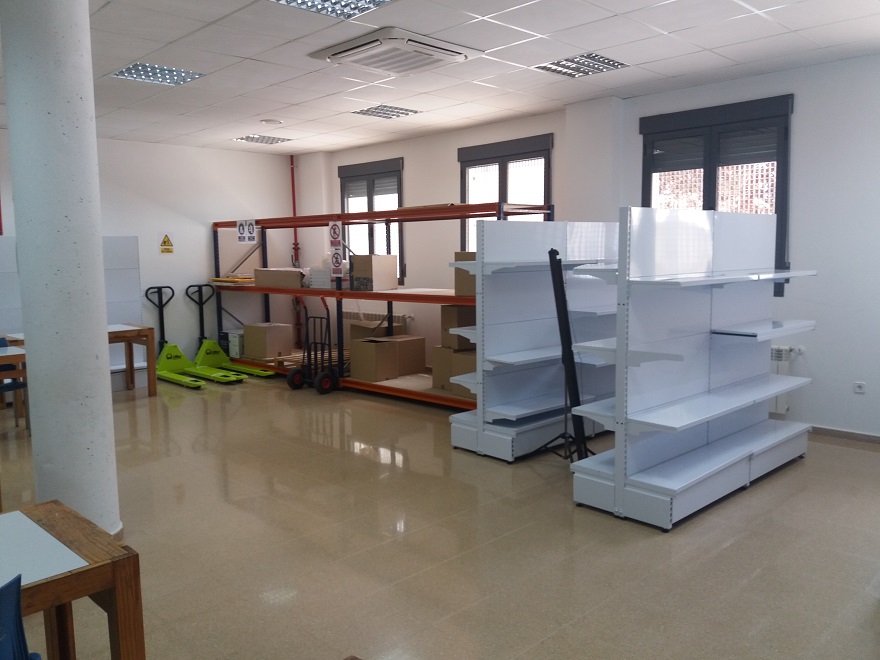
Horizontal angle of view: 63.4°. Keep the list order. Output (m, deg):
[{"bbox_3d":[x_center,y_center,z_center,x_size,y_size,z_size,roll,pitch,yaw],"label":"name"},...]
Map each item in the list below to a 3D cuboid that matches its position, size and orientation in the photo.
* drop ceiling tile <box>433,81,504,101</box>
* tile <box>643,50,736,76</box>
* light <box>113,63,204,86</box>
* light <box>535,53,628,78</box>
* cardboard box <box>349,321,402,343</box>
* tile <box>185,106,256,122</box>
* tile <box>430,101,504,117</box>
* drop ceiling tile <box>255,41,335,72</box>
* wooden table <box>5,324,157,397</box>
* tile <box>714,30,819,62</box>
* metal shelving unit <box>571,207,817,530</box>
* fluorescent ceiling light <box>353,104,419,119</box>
[{"bbox_3d":[0.273,-2.187,6.516,0.600,0.020,0.600,-7,9,-44],"label":"drop ceiling tile"},{"bbox_3d":[1.971,-2.119,5.657,0.600,0.025,0.600,-7,9,-44],"label":"tile"},{"bbox_3d":[-2.272,-2.070,5.676,0.600,0.080,0.600,-7,9,-44],"label":"light"},{"bbox_3d":[1.124,-2.123,5.664,0.600,0.060,0.600,-7,9,-44],"label":"light"},{"bbox_3d":[-0.791,0.193,9.011,0.440,0.508,0.475,-7,9,-44],"label":"cardboard box"},{"bbox_3d":[-2.269,-2.240,7.373,0.600,0.020,0.600,-7,9,-44],"label":"tile"},{"bbox_3d":[0.276,-2.283,7.359,0.600,0.020,0.600,-7,9,-44],"label":"tile"},{"bbox_3d":[-1.002,-2.016,5.246,0.600,0.025,0.600,-7,9,-44],"label":"drop ceiling tile"},{"bbox_3d":[-3.936,0.405,7.754,1.400,0.765,0.710,-7,9,-44],"label":"wooden table"},{"bbox_3d":[2.389,-2.080,5.240,0.600,0.020,0.600,-7,9,-44],"label":"tile"},{"bbox_3d":[1.790,0.123,4.799,2.030,1.823,0.720,-7,9,-43],"label":"metal shelving unit"},{"bbox_3d":[-0.573,-2.298,7.360,0.600,0.080,0.600,-7,9,-44],"label":"fluorescent ceiling light"}]

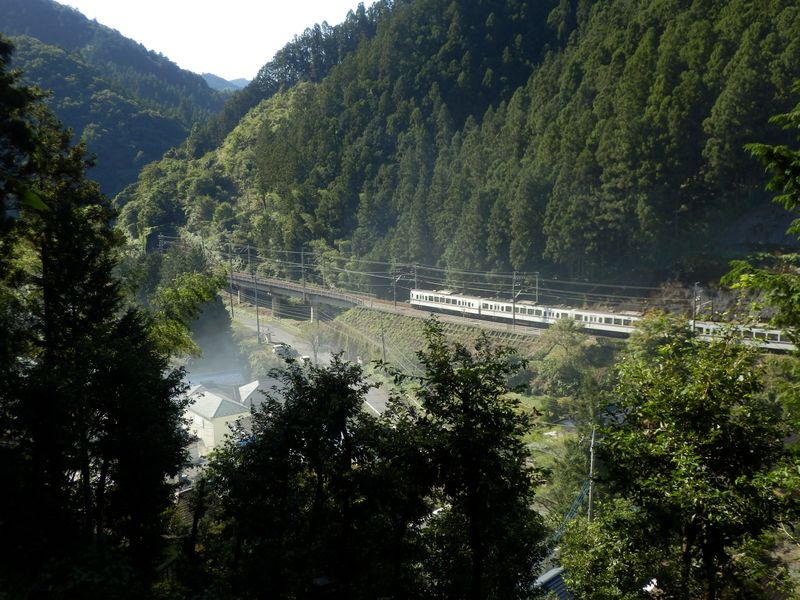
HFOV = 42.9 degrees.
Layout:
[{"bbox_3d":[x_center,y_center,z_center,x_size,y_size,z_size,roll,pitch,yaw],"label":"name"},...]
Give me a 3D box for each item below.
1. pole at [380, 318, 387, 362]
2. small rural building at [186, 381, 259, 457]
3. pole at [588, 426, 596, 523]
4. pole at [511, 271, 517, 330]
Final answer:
[{"bbox_3d":[-2.850,7.744,180.000,0.280,9.980,0.280,-1,8,0],"label":"pole"},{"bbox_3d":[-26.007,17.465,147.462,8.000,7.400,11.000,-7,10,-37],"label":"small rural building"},{"bbox_3d":[19.983,18.763,106.000,0.270,11.320,0.270,-1,8,0],"label":"pole"},{"bbox_3d":[18.450,0.121,164.000,0.330,9.690,0.330,-1,8,0],"label":"pole"}]

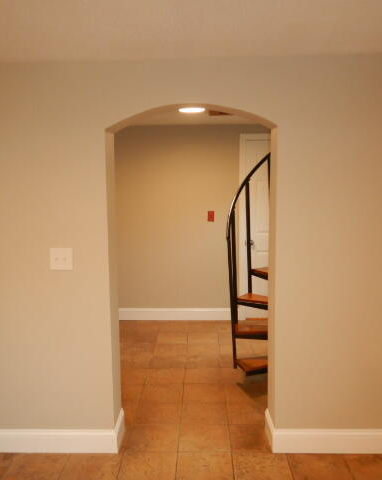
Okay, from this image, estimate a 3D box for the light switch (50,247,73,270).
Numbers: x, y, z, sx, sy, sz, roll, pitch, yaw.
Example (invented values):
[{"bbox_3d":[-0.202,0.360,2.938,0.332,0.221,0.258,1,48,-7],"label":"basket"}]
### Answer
[{"bbox_3d":[-0.723,0.105,2.473,0.125,0.124,0.018,-1,7,2],"label":"light switch"}]

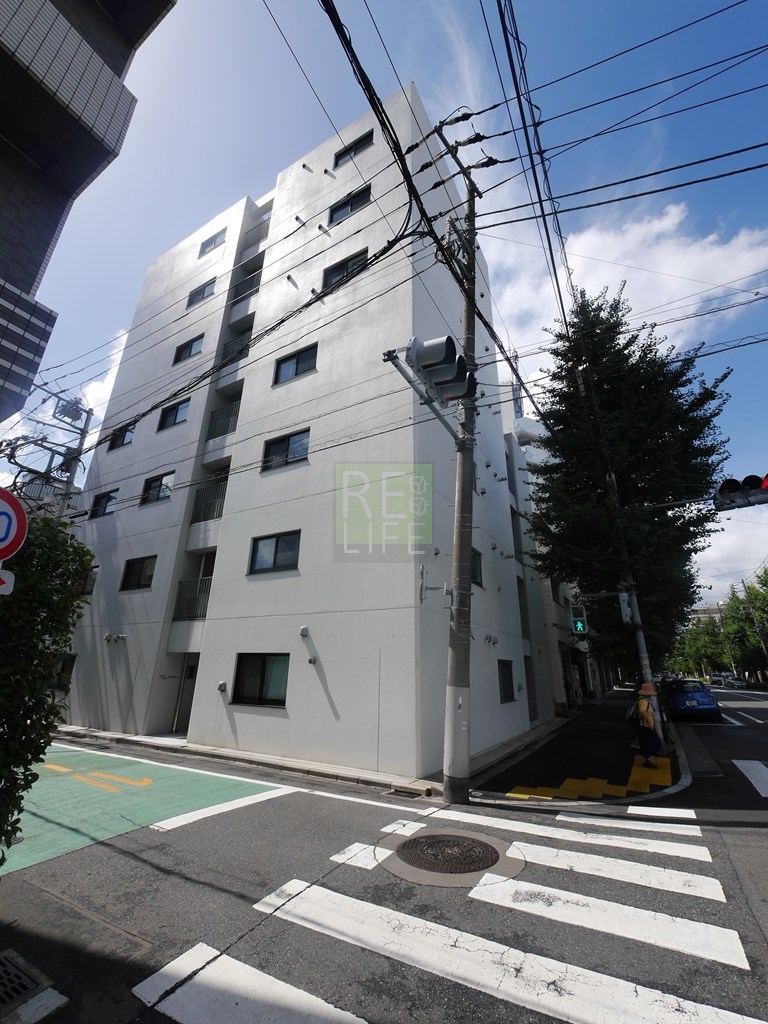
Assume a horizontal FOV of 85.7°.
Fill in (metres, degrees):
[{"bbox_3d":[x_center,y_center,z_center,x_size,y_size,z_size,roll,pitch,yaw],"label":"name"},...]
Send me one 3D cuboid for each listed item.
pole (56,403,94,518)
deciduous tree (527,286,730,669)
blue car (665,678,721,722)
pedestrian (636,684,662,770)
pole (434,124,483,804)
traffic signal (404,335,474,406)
[{"bbox_3d":[-11.494,1.029,14.341,0.400,11.100,0.400,17,-26,-37],"label":"pole"},{"bbox_3d":[7.904,-1.136,14.096,5.800,15.400,5.800,-11,-24,29],"label":"deciduous tree"},{"bbox_3d":[13.000,7.900,17.800,1.760,1.450,4.200,-11,-24,29],"label":"blue car"},{"bbox_3d":[5.190,4.150,8.130,0.480,1.500,0.520,-18,-28,42],"label":"pedestrian"},{"bbox_3d":[1.403,-2.228,7.802,0.500,13.200,1.850,-12,-26,40],"label":"pole"},{"bbox_3d":[0.775,-1.934,5.680,0.550,0.440,1.170,-11,-23,29],"label":"traffic signal"}]

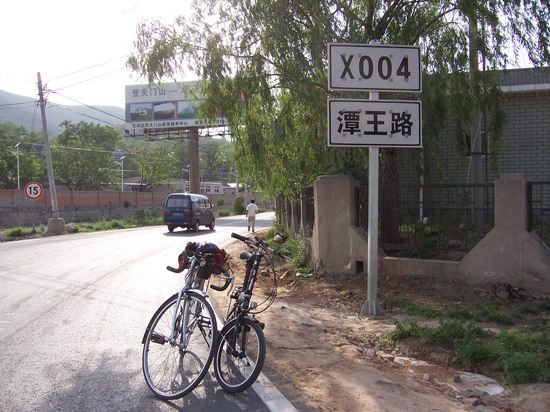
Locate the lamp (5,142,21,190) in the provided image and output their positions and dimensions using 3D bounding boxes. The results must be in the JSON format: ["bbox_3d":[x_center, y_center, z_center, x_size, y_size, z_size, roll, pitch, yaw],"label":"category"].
[{"bbox_3d":[-24.000,-2.330,48.000,1.500,6.900,0.600,0,1,18],"label":"lamp"}]

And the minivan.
[{"bbox_3d":[-4.400,0.360,27.400,1.520,1.870,3.700,0,1,11],"label":"minivan"}]

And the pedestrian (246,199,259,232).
[{"bbox_3d":[-1.170,0.540,27.200,0.570,1.710,0.420,0,1,6],"label":"pedestrian"}]

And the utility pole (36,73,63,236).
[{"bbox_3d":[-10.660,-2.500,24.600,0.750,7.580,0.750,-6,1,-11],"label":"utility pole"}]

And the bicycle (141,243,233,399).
[{"bbox_3d":[-0.630,0.730,3.840,0.520,0.950,1.650,5,1,-5],"label":"bicycle"}]

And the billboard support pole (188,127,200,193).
[{"bbox_3d":[-10.600,-4.800,69.000,1.270,11.400,1.270,0,1,0],"label":"billboard support pole"}]

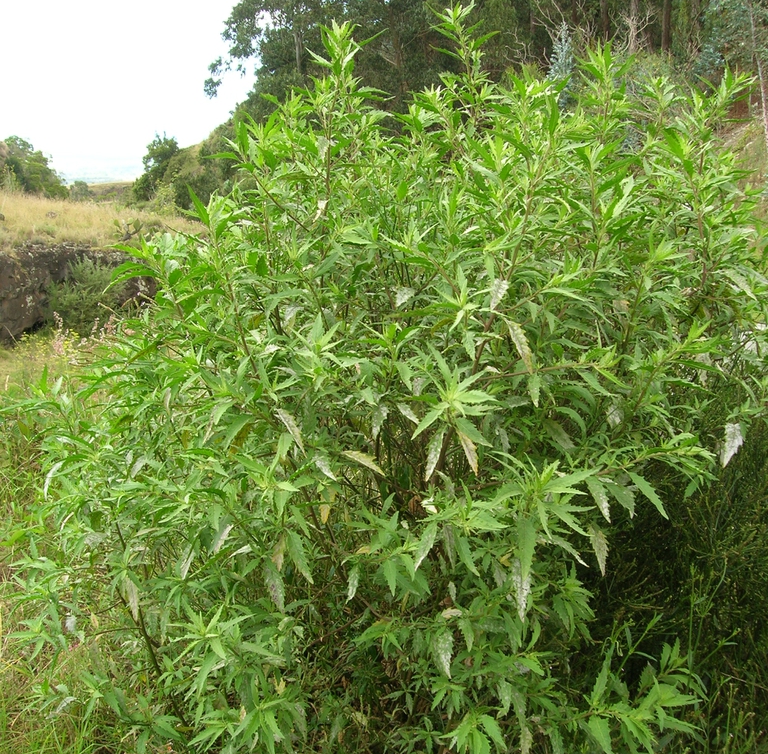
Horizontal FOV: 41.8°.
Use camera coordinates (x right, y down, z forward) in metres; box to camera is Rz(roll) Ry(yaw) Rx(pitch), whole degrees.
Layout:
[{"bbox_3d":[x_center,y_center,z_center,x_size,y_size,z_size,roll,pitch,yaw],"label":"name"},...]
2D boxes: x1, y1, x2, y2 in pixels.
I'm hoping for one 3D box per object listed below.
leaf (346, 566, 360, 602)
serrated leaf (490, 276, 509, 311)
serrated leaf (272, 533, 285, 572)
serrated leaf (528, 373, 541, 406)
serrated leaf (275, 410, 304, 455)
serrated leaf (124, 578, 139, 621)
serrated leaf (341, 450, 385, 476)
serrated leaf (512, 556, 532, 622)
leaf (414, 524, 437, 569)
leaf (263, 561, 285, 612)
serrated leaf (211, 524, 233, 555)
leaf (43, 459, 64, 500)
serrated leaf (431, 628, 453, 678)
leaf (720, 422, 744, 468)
[{"bbox_3d":[-0.073,0.474,2.300,0.025,0.091,0.024,16,6,2],"label":"leaf"},{"bbox_3d":[0.248,-0.184,2.200,0.035,0.087,0.024,21,6,4],"label":"serrated leaf"},{"bbox_3d":[-0.235,0.396,2.300,0.032,0.103,0.020,7,0,-3],"label":"serrated leaf"},{"bbox_3d":[0.331,0.026,2.200,0.026,0.077,0.024,-2,6,9],"label":"serrated leaf"},{"bbox_3d":[-0.216,0.127,2.300,0.030,0.124,0.024,-32,0,-12],"label":"serrated leaf"},{"bbox_3d":[-0.565,0.498,2.250,0.029,0.106,0.024,-14,6,-17],"label":"serrated leaf"},{"bbox_3d":[-0.049,0.205,2.400,0.119,0.032,0.022,29,-14,0],"label":"serrated leaf"},{"bbox_3d":[0.282,0.436,2.080,0.038,0.144,0.024,-4,6,7],"label":"serrated leaf"},{"bbox_3d":[0.091,0.371,2.200,0.034,0.112,0.022,21,0,9],"label":"leaf"},{"bbox_3d":[-0.242,0.468,2.250,0.038,0.124,0.024,-17,6,-9],"label":"leaf"},{"bbox_3d":[-0.388,0.391,2.400,0.030,0.096,0.022,31,0,3],"label":"serrated leaf"},{"bbox_3d":[-0.820,0.255,2.500,0.024,0.115,0.025,25,0,-9],"label":"leaf"},{"bbox_3d":[0.133,0.602,2.200,0.041,0.119,0.024,-12,6,0],"label":"serrated leaf"},{"bbox_3d":[0.758,0.143,2.200,0.042,0.113,0.024,16,6,19],"label":"leaf"}]

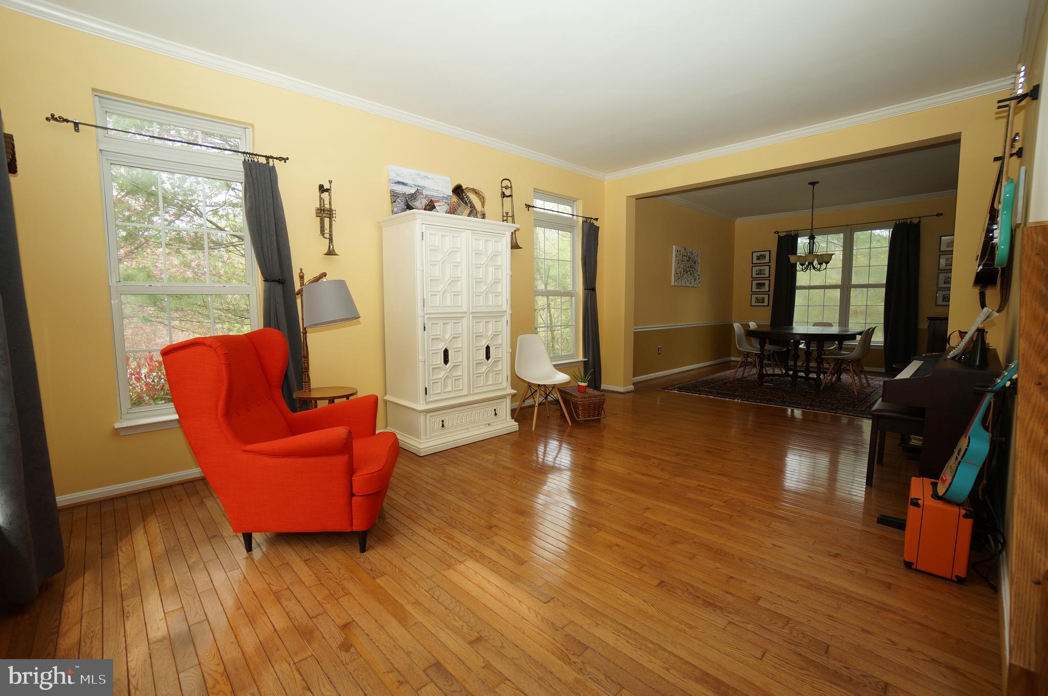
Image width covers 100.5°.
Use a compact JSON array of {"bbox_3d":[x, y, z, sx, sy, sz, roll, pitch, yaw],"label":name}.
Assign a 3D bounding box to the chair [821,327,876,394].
[{"bbox_3d":[4.076,0.136,5.503,0.480,0.820,0.530,-5,7,-43],"label":"chair"}]

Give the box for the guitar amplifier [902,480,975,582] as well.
[{"bbox_3d":[1.784,0.769,1.894,0.190,0.295,0.320,4,7,40],"label":"guitar amplifier"}]

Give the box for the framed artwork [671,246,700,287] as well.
[{"bbox_3d":[2.616,-1.292,7.018,0.860,0.600,0.040,-5,7,-43],"label":"framed artwork"}]

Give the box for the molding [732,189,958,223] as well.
[{"bbox_3d":[5.220,-2.318,7.177,0.080,0.090,3.350,-5,7,-43],"label":"molding"}]

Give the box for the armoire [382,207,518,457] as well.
[{"bbox_3d":[-0.600,-0.143,3.688,0.975,1.775,0.570,-5,7,-43],"label":"armoire"}]

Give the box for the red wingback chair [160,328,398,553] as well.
[{"bbox_3d":[-1.116,0.397,2.245,0.950,1.000,0.820,-1,6,-10],"label":"red wingback chair"}]

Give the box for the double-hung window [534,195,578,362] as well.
[{"bbox_3d":[0.388,-0.788,5.135,0.800,1.880,0.100,-6,8,-43],"label":"double-hung window"}]

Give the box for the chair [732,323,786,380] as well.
[{"bbox_3d":[3.250,0.062,6.170,0.465,0.820,0.540,-5,7,-42],"label":"chair"}]

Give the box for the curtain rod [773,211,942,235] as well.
[{"bbox_3d":[5.272,-2.005,7.095,0.090,0.060,2.240,-5,7,-43],"label":"curtain rod"}]

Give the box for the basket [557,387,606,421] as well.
[{"bbox_3d":[0.553,0.556,4.293,0.280,0.256,0.500,-2,6,-18],"label":"basket"}]

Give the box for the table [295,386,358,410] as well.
[{"bbox_3d":[-1.342,0.566,2.987,0.410,0.520,0.410,-6,8,-43],"label":"table"}]

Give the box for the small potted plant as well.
[{"bbox_3d":[0.564,0.313,4.248,0.190,0.236,0.200,0,5,0],"label":"small potted plant"}]

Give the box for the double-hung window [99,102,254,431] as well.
[{"bbox_3d":[-2.134,-0.520,2.788,0.790,1.880,0.100,-6,8,-43],"label":"double-hung window"}]

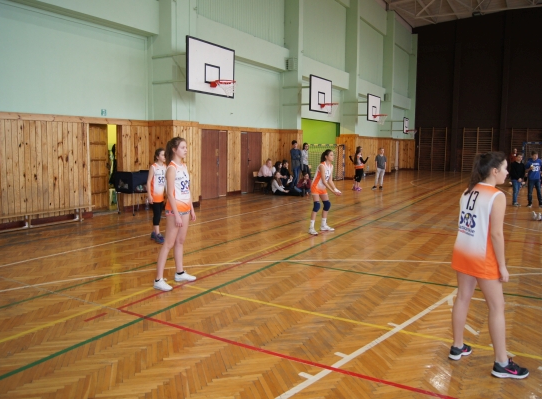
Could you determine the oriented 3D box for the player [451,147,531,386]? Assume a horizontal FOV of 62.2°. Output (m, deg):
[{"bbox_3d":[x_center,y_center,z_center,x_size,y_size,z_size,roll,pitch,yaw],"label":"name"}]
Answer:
[{"bbox_3d":[1.555,0.445,3.200,0.360,1.560,0.450,-4,8,-32],"label":"player"}]

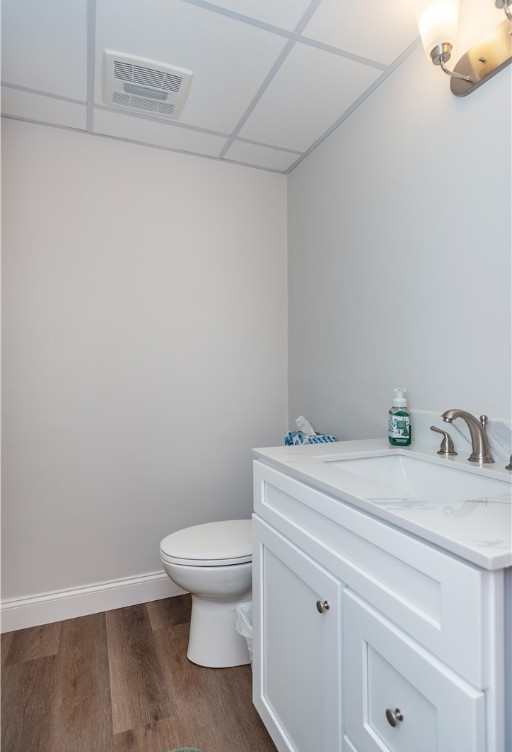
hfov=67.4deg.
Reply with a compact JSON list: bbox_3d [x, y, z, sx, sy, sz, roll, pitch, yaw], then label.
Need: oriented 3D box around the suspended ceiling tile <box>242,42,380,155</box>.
[{"bbox_3d":[0.191,-1.128,1.618,0.386,0.020,0.595,0,0,-23],"label":"suspended ceiling tile"}]

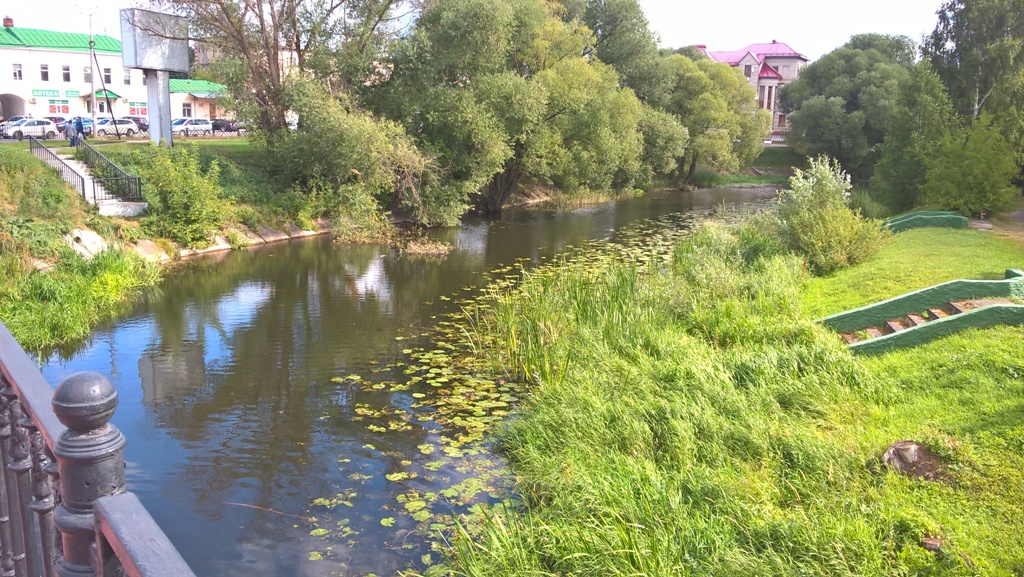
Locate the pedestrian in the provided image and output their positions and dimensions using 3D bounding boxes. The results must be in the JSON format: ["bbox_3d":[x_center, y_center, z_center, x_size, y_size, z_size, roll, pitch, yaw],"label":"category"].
[{"bbox_3d":[-27.708,-9.726,51.200,0.520,1.680,0.380,-5,14,-30],"label":"pedestrian"}]

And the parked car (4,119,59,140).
[{"bbox_3d":[-39.608,-13.143,66.838,1.800,1.600,4.350,10,14,34],"label":"parked car"}]

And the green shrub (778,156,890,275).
[{"bbox_3d":[11.115,-2.508,28.000,3.500,3.850,3.300,2,12,0],"label":"green shrub"}]

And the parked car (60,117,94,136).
[{"bbox_3d":[-41.473,-15.465,77.840,4.200,1.580,1.780,-5,13,-27],"label":"parked car"}]

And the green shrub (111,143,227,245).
[{"bbox_3d":[-14.753,-3.994,35.000,4.300,4.050,3.600,2,12,0],"label":"green shrub"}]

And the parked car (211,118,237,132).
[{"bbox_3d":[-34.560,-19.169,96.850,4.300,1.480,1.780,8,13,27],"label":"parked car"}]

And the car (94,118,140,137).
[{"bbox_3d":[-36.747,-14.749,74.833,1.850,1.650,4.600,10,14,35],"label":"car"}]

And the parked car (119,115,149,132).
[{"bbox_3d":[-42.601,-18.551,92.329,4.500,1.680,1.830,10,14,35],"label":"parked car"}]

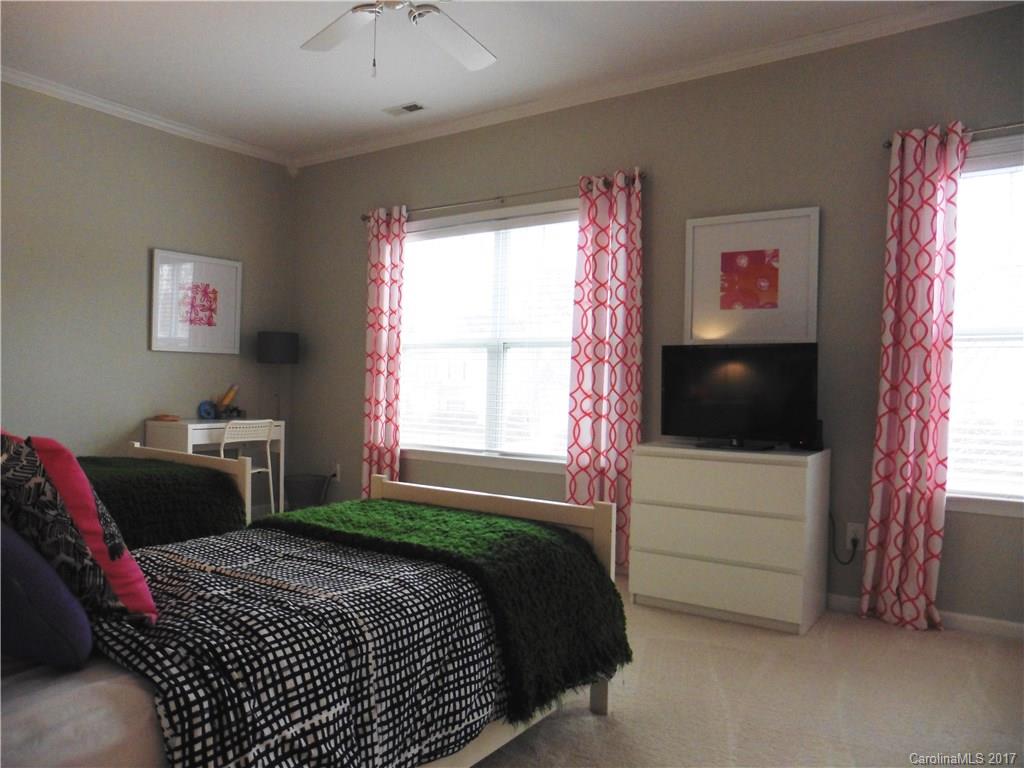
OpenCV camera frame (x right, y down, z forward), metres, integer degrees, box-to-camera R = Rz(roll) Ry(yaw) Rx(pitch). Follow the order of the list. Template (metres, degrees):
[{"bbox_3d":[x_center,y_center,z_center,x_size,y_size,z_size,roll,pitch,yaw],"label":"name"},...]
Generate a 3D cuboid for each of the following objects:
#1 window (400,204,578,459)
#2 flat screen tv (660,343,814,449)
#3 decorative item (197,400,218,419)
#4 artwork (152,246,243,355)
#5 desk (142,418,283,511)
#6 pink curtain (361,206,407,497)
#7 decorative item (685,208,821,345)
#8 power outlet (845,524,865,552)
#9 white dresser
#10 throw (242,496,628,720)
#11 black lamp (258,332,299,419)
[{"bbox_3d":[-0.149,-0.296,4.599,1.600,1.640,0.100,1,0,34],"label":"window"},{"bbox_3d":[1.062,0.059,3.396,0.735,0.490,0.180,1,0,34],"label":"flat screen tv"},{"bbox_3d":[-2.085,0.185,4.872,0.100,0.130,0.120,1,0,34],"label":"decorative item"},{"bbox_3d":[-2.190,-0.557,4.965,0.035,0.670,0.665,1,0,34],"label":"artwork"},{"bbox_3d":[-2.017,0.641,4.846,0.495,0.770,0.730,1,0,34],"label":"desk"},{"bbox_3d":[-0.916,-0.105,5.005,0.400,2.280,0.110,1,0,34],"label":"pink curtain"},{"bbox_3d":[1.215,-0.532,3.643,0.670,0.670,0.035,1,0,34],"label":"decorative item"},{"bbox_3d":[1.628,0.732,3.364,0.072,0.120,0.015,1,0,34],"label":"power outlet"},{"bbox_3d":[1.051,0.695,3.441,0.800,0.780,0.480,1,0,34],"label":"white dresser"},{"bbox_3d":[-0.327,0.629,2.249,1.200,0.430,0.740,1,0,34],"label":"throw"},{"bbox_3d":[-1.766,0.330,5.348,0.290,1.410,0.290,1,0,34],"label":"black lamp"}]

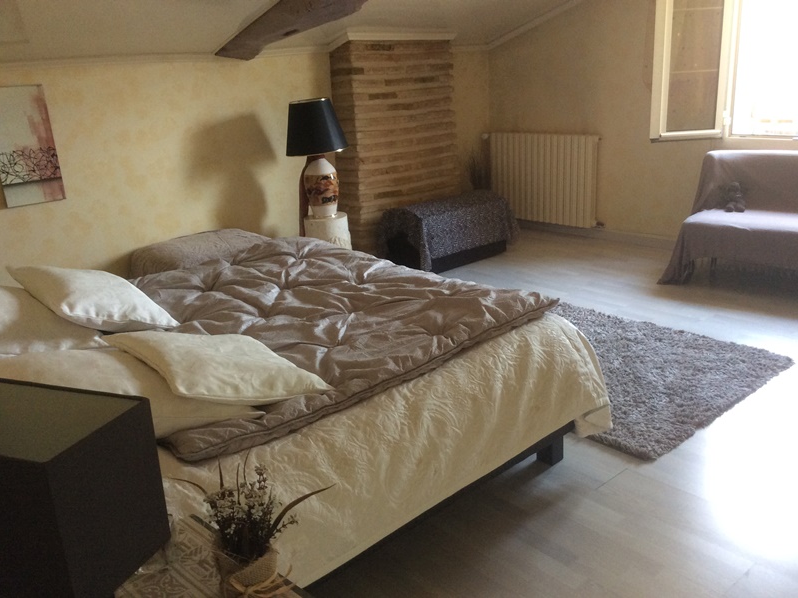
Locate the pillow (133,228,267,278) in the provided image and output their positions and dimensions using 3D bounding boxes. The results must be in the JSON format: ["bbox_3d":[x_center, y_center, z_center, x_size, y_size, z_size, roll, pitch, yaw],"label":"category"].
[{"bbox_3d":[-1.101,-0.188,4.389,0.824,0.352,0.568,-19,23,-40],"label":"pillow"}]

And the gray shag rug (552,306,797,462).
[{"bbox_3d":[0.771,0.259,3.740,1.261,0.043,1.832,-19,23,-40],"label":"gray shag rug"}]

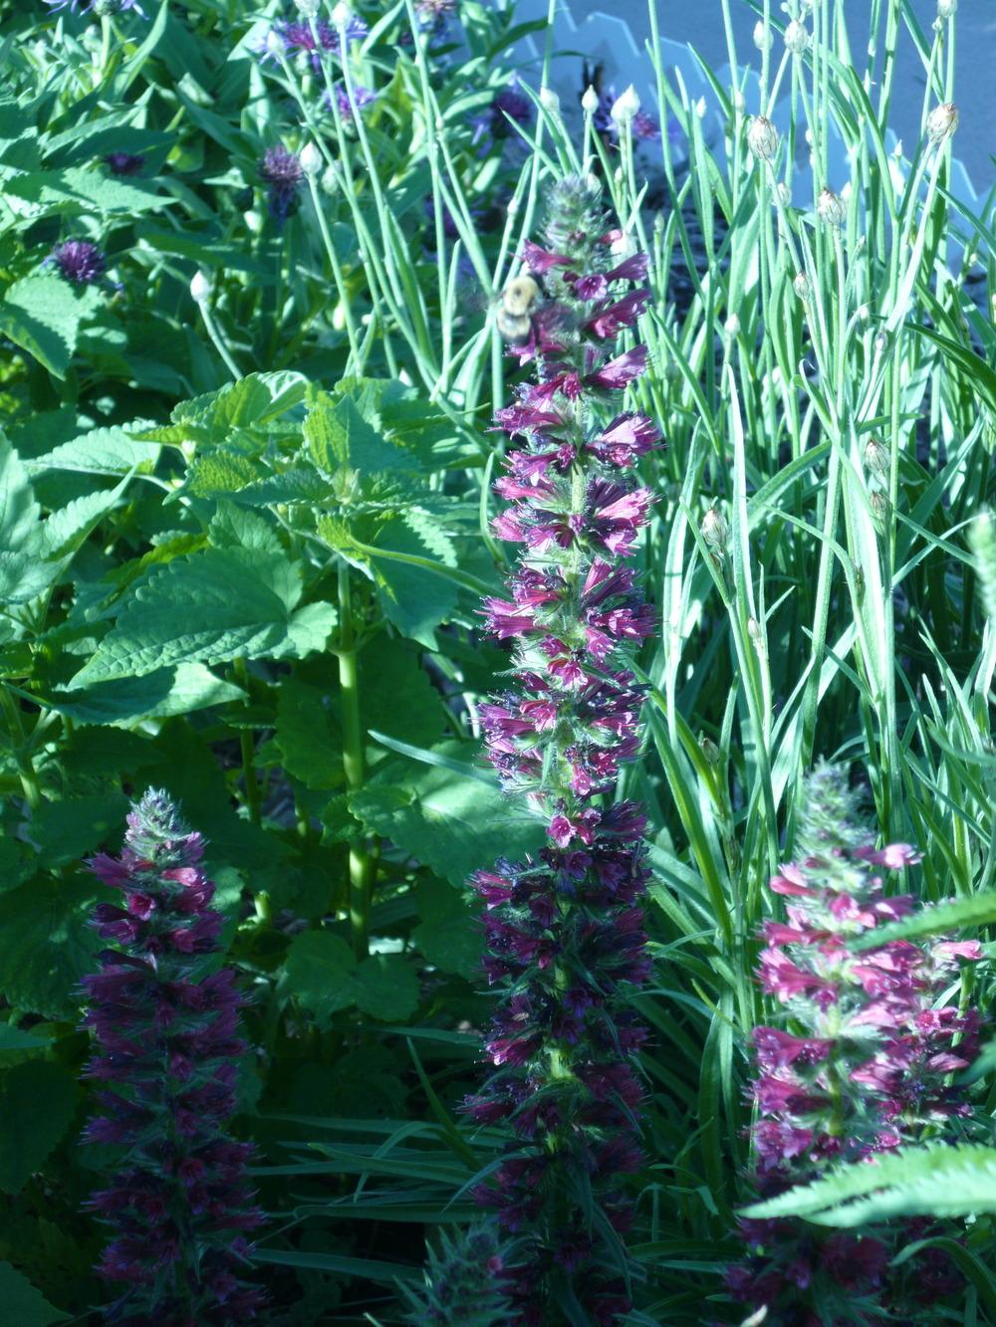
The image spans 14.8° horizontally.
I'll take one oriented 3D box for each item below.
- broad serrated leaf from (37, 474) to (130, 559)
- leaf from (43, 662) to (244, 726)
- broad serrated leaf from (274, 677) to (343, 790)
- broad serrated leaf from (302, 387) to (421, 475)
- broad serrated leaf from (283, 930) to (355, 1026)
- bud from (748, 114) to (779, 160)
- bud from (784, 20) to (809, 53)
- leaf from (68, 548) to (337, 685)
[{"bbox_3d":[-0.112,-0.040,1.040,0.033,0.010,0.022,-35,37,0],"label":"broad serrated leaf"},{"bbox_3d":[-0.098,0.009,1.060,0.055,0.012,0.036,-1,30,-1],"label":"leaf"},{"bbox_3d":[-0.051,0.019,1.060,0.021,0.029,0.012,0,20,0],"label":"broad serrated leaf"},{"bbox_3d":[-0.037,-0.065,1.070,0.034,0.014,0.031,0,67,0],"label":"broad serrated leaf"},{"bbox_3d":[-0.050,0.089,1.080,0.022,0.025,0.013,0,20,0],"label":"broad serrated leaf"},{"bbox_3d":[0.080,-0.158,1.150,0.009,0.013,0.009,0,20,0],"label":"bud"},{"bbox_3d":[0.101,-0.213,1.300,0.008,0.012,0.008,0,22,0],"label":"bud"},{"bbox_3d":[-0.080,-0.012,1.030,0.072,0.014,0.045,-16,39,-12],"label":"leaf"}]

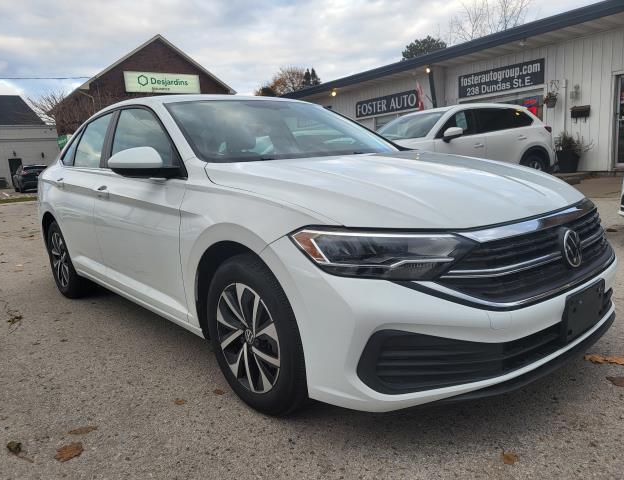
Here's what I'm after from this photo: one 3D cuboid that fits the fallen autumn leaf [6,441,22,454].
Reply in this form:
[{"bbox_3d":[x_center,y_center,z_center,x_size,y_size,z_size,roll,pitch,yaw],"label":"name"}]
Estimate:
[{"bbox_3d":[-1.089,0.766,1.758,0.062,0.028,0.060,-9,11,-31],"label":"fallen autumn leaf"}]

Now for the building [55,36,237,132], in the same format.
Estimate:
[{"bbox_3d":[-10.515,-7.085,28.545,7.800,7.300,11.600,-11,12,-34],"label":"building"}]

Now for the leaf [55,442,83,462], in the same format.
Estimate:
[{"bbox_3d":[-0.870,0.764,1.728,0.085,0.015,0.110,-7,10,-17],"label":"leaf"}]

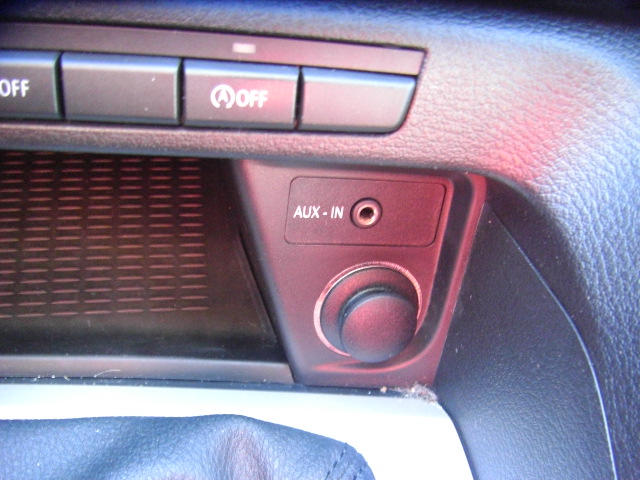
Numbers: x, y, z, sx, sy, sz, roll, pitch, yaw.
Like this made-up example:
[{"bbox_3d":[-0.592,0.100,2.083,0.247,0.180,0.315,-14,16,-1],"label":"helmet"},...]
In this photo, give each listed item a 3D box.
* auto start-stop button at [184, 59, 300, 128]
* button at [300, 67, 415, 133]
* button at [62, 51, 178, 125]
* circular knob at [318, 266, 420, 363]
[{"bbox_3d":[-0.019,-0.034,0.166,0.026,0.015,0.007,1,16,-10],"label":"auto start-stop button"},{"bbox_3d":[0.009,-0.034,0.171,0.026,0.015,0.007,1,16,-10],"label":"button"},{"bbox_3d":[-0.045,-0.035,0.161,0.025,0.015,0.007,1,16,-10],"label":"button"},{"bbox_3d":[0.014,0.021,0.179,0.026,0.026,0.011,1,25,-16],"label":"circular knob"}]

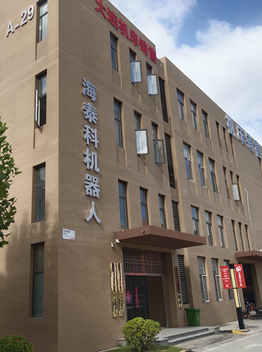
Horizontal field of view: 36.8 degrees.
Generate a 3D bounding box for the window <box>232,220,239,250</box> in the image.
[{"bbox_3d":[8.731,5.040,33.233,0.150,2.554,0.762,-16,-22,31],"label":"window"}]

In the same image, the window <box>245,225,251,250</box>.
[{"bbox_3d":[10.640,5.779,35.904,0.150,2.554,0.818,-16,-22,31],"label":"window"}]

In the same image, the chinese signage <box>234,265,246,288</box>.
[{"bbox_3d":[5.849,5.367,21.033,0.440,1.232,0.040,-16,-22,31],"label":"chinese signage"}]

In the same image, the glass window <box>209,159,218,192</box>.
[{"bbox_3d":[6.490,0.020,30.961,0.180,2.800,1.200,-16,-22,32],"label":"glass window"}]

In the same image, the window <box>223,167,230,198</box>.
[{"bbox_3d":[8.382,0.657,34.689,0.150,2.856,0.818,-16,-22,31],"label":"window"}]

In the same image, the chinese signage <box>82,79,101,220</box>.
[{"bbox_3d":[-1.828,-1.350,18.394,0.140,7.100,1.050,-16,-22,32],"label":"chinese signage"}]

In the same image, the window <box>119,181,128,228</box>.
[{"bbox_3d":[-0.370,1.499,20.645,0.120,2.518,0.874,-16,-22,32],"label":"window"}]

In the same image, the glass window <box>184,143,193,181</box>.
[{"bbox_3d":[4.223,-1.048,28.874,0.120,2.783,1.207,-16,-22,32],"label":"glass window"}]

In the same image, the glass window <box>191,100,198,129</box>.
[{"bbox_3d":[4.956,-4.625,30.606,0.180,2.450,1.200,-16,-22,32],"label":"glass window"}]

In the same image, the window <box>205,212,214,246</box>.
[{"bbox_3d":[5.837,3.923,29.182,0.150,2.542,1.266,-16,-22,31],"label":"window"}]

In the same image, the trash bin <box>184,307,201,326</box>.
[{"bbox_3d":[3.584,8.216,22.890,0.700,1.000,0.580,-16,-22,32],"label":"trash bin"}]

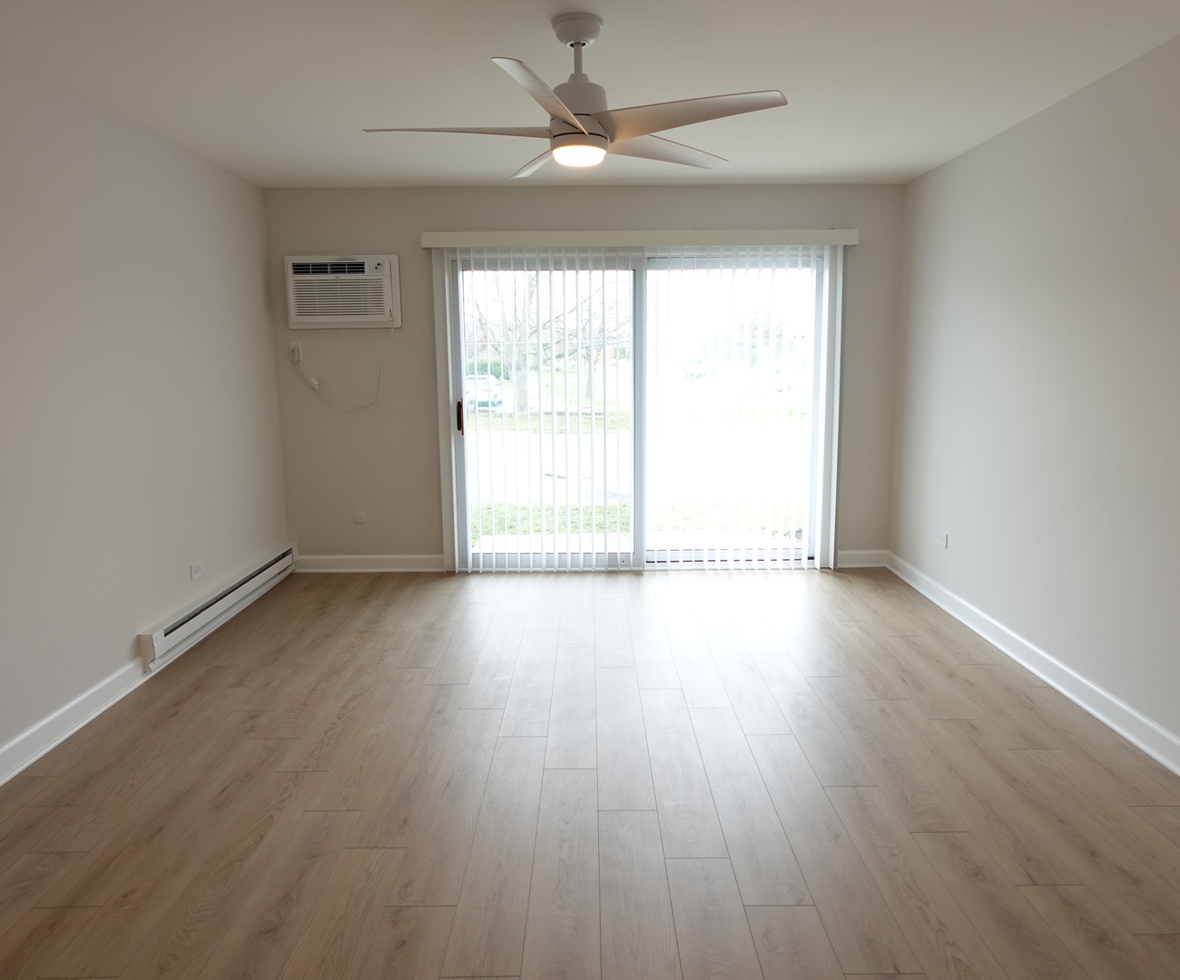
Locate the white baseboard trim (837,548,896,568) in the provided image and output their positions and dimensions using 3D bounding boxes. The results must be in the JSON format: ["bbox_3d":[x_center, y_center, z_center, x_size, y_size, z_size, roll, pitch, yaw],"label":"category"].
[{"bbox_3d":[1.806,0.458,5.414,0.335,0.118,0.020,-1,9,0],"label":"white baseboard trim"}]

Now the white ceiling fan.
[{"bbox_3d":[-0.054,-1.265,2.615,1.320,0.433,1.320,-1,9,0],"label":"white ceiling fan"}]

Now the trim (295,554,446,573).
[{"bbox_3d":[-1.478,0.488,5.405,1.017,0.117,0.020,-1,9,0],"label":"trim"}]

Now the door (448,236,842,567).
[{"bbox_3d":[0.298,-0.502,5.186,2.385,2.080,0.090,-1,9,0],"label":"door"}]

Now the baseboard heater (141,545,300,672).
[{"bbox_3d":[-1.949,0.583,4.476,0.070,0.178,1.792,-1,9,0],"label":"baseboard heater"}]

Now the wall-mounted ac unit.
[{"bbox_3d":[-1.536,-1.235,5.095,0.705,0.447,0.090,-1,9,0],"label":"wall-mounted ac unit"}]

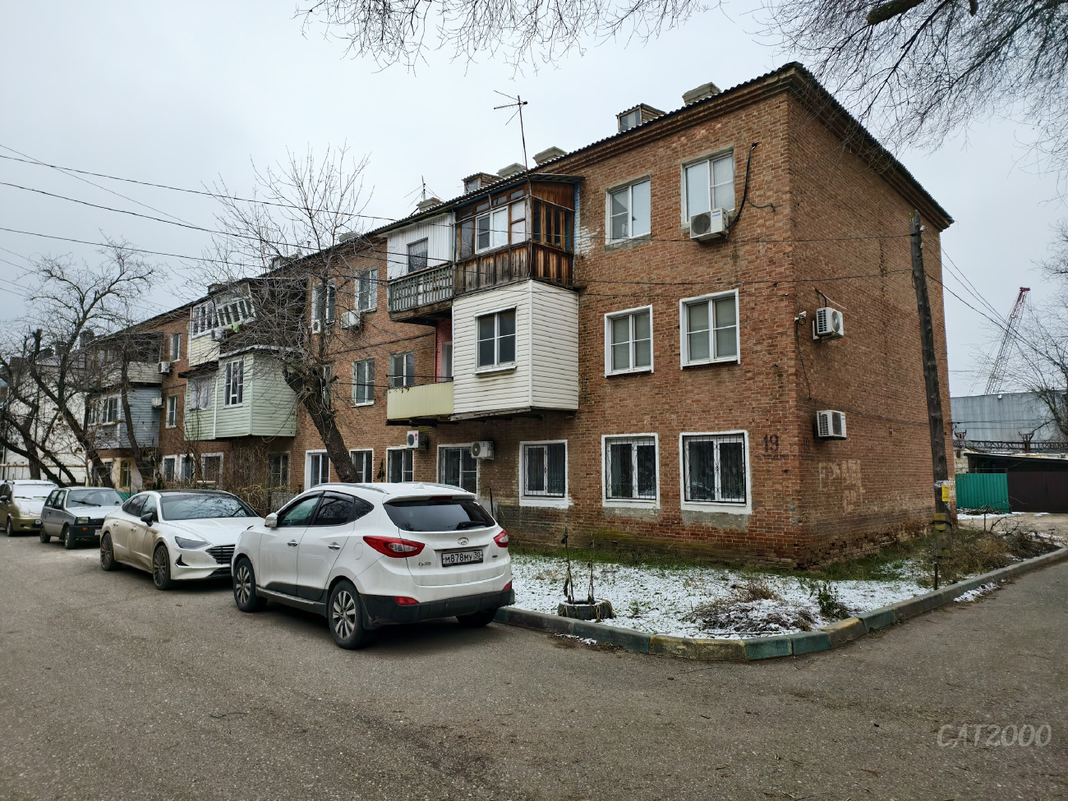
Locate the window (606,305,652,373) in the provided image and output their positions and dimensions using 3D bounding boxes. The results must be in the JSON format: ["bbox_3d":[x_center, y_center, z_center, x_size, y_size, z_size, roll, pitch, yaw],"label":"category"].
[{"bbox_3d":[2.244,-1.345,16.592,1.340,1.545,0.150,-5,-8,43],"label":"window"}]

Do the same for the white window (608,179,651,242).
[{"bbox_3d":[2.287,-4.439,16.890,1.260,1.280,0.130,-5,-8,43],"label":"white window"}]

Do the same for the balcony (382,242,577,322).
[{"bbox_3d":[-1.625,-3.050,19.439,5.800,1.090,1.500,-6,-8,43],"label":"balcony"}]

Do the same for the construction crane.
[{"bbox_3d":[62.049,-2.012,94.983,10.000,27.000,3.500,-4,-7,33],"label":"construction crane"}]

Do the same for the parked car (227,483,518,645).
[{"bbox_3d":[-2.207,1.876,8.902,1.820,1.665,4.410,5,-8,-43],"label":"parked car"}]

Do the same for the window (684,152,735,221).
[{"bbox_3d":[3.848,-4.646,15.529,1.170,1.240,0.150,-6,-8,43],"label":"window"}]

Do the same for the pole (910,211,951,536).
[{"bbox_3d":[7.841,-0.391,14.068,0.290,7.009,0.290,-7,-8,43],"label":"pole"}]

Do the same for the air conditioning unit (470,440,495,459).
[{"bbox_3d":[-1.396,1.364,19.492,0.640,0.460,0.290,-6,-8,43],"label":"air conditioning unit"}]

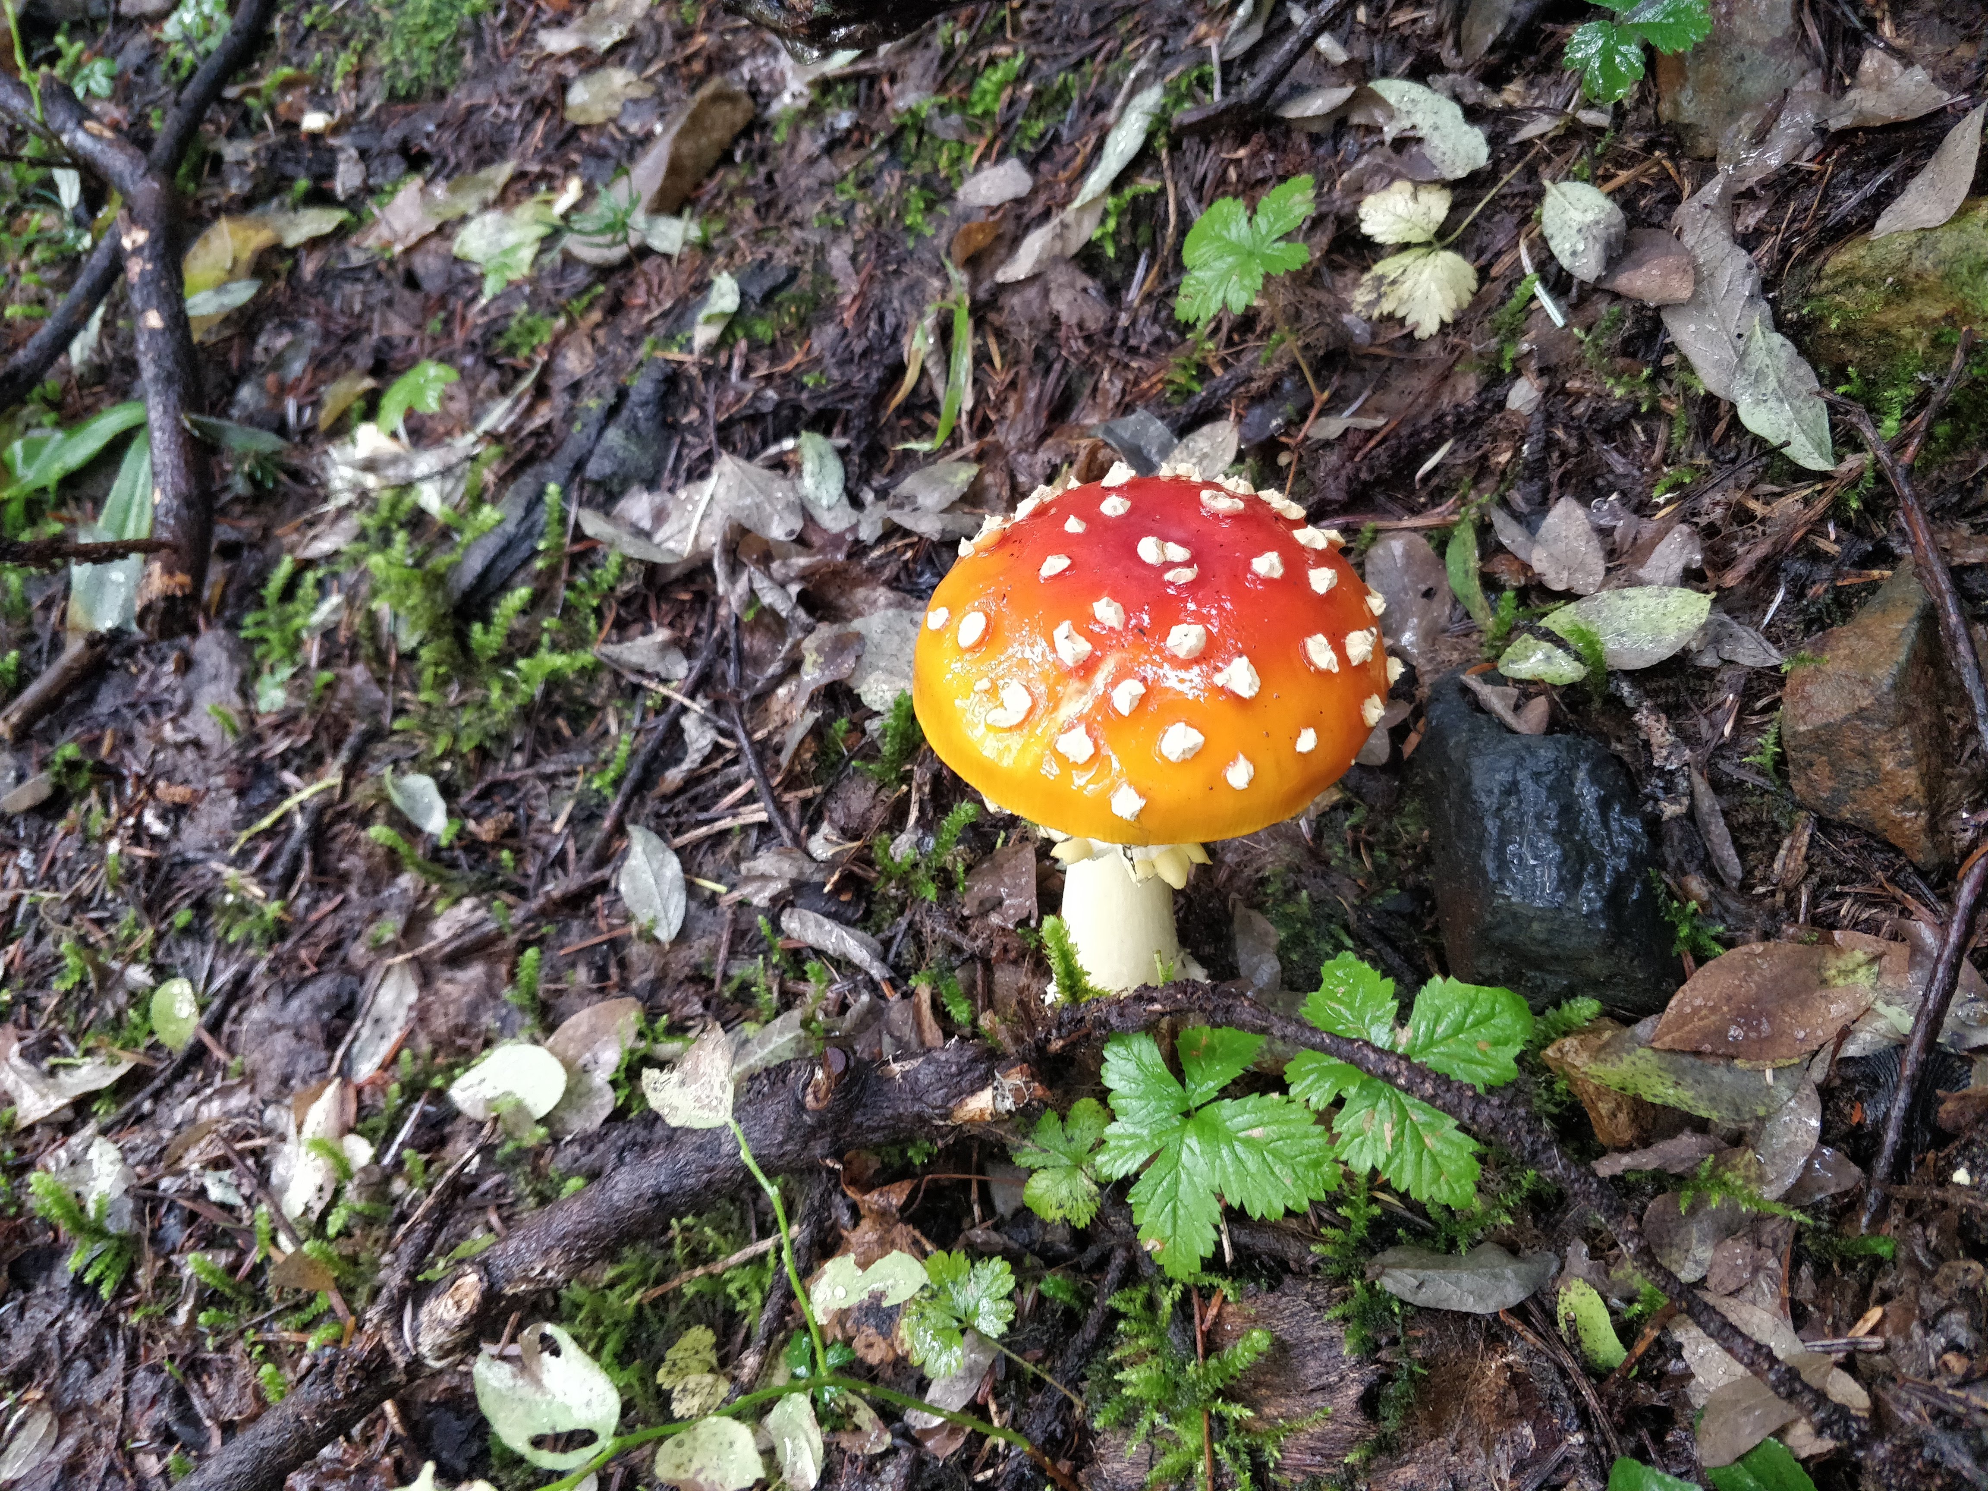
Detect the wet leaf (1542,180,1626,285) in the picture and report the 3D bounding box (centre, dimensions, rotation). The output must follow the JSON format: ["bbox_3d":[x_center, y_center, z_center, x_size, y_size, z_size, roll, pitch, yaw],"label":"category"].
[{"bbox_3d":[0.229,-0.201,0.534,0.030,0.009,0.053,-11,65,-3],"label":"wet leaf"}]

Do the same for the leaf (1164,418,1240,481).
[{"bbox_3d":[0.088,-0.118,0.558,0.024,0.010,0.045,29,61,17],"label":"leaf"}]

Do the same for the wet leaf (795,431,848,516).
[{"bbox_3d":[-0.063,-0.101,0.506,0.017,0.008,0.039,-21,63,3],"label":"wet leaf"}]

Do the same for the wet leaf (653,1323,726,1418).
[{"bbox_3d":[-0.072,0.150,0.331,0.017,0.009,0.020,-3,71,2],"label":"wet leaf"}]

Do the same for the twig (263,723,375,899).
[{"bbox_3d":[-0.241,0.022,0.495,0.007,0.006,0.068,17,71,19],"label":"twig"}]

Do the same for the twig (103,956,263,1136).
[{"bbox_3d":[-0.223,0.082,0.378,0.005,0.005,0.056,30,72,16],"label":"twig"}]

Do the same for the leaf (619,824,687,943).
[{"bbox_3d":[-0.096,0.038,0.388,0.017,0.007,0.037,-20,66,-5],"label":"leaf"}]

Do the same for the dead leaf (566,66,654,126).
[{"bbox_3d":[-0.171,-0.286,0.607,0.041,0.008,0.037,-23,62,-10],"label":"dead leaf"}]

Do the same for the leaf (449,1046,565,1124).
[{"bbox_3d":[-0.153,0.106,0.433,0.041,0.008,0.023,-10,64,8],"label":"leaf"}]

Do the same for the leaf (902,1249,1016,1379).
[{"bbox_3d":[-0.010,0.134,0.323,0.025,0.010,0.025,29,73,14],"label":"leaf"}]

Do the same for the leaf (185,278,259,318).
[{"bbox_3d":[-0.344,-0.200,0.614,0.035,0.008,0.015,-30,62,-18],"label":"leaf"}]

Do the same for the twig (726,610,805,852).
[{"bbox_3d":[-0.077,-0.006,0.442,0.010,0.008,0.093,-17,61,-7],"label":"twig"}]

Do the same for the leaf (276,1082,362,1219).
[{"bbox_3d":[-0.215,0.129,0.438,0.024,0.010,0.044,0,66,13],"label":"leaf"}]

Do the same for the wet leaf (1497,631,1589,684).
[{"bbox_3d":[0.158,-0.025,0.394,0.024,0.007,0.014,15,68,11],"label":"wet leaf"}]

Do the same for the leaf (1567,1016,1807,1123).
[{"bbox_3d":[0.181,0.082,0.360,0.060,0.012,0.028,14,64,9],"label":"leaf"}]

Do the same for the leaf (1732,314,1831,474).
[{"bbox_3d":[0.276,-0.124,0.486,0.030,0.009,0.073,-5,60,0],"label":"leaf"}]

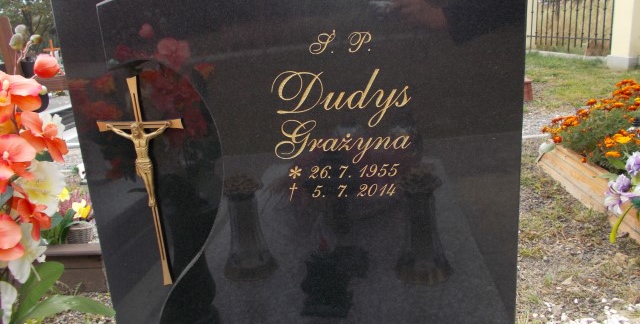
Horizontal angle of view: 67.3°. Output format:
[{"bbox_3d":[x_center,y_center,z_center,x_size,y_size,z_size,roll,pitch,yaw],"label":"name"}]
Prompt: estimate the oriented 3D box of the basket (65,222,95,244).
[{"bbox_3d":[-1.208,0.361,2.420,0.145,0.100,0.140,-12,18,-27],"label":"basket"}]

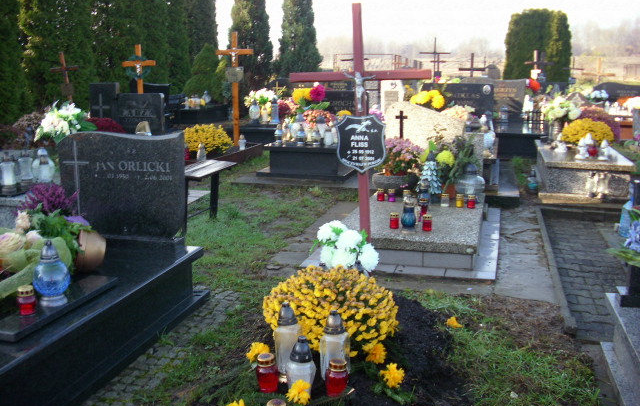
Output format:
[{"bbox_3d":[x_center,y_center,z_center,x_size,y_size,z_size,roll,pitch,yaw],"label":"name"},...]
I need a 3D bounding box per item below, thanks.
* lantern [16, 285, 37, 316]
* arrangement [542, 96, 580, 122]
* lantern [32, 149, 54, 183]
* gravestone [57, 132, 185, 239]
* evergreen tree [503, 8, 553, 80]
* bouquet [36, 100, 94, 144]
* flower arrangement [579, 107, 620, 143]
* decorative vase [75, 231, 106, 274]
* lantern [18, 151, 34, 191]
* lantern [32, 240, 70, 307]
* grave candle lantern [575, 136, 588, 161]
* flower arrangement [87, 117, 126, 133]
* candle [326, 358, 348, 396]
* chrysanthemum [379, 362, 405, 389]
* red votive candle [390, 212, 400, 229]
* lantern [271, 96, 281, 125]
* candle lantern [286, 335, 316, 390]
[{"bbox_3d":[-1.275,0.423,2.962,0.084,0.119,0.084,3,11,14],"label":"lantern"},{"bbox_3d":[3.142,-1.210,8.900,0.480,0.370,0.430,3,12,14],"label":"arrangement"},{"bbox_3d":[-2.405,-0.326,5.922,0.195,0.292,0.195,3,11,14],"label":"lantern"},{"bbox_3d":[-1.191,-0.117,4.122,0.786,0.610,0.080,3,12,15],"label":"gravestone"},{"bbox_3d":[7.583,-5.244,25.000,1.800,3.750,1.800,3,11,15],"label":"evergreen tree"},{"bbox_3d":[-2.372,-0.734,6.400,0.570,0.440,0.420,3,11,15],"label":"bouquet"},{"bbox_3d":[3.759,-1.040,9.300,0.660,0.500,0.600,3,12,15],"label":"flower arrangement"},{"bbox_3d":[-1.263,0.271,3.780,0.210,0.235,0.235,1,8,-41],"label":"decorative vase"},{"bbox_3d":[-2.278,-0.256,5.326,0.120,0.289,0.120,3,12,15],"label":"lantern"},{"bbox_3d":[-1.214,0.312,3.083,0.167,0.291,0.167,3,11,14],"label":"lantern"},{"bbox_3d":[3.001,-0.622,7.850,0.130,0.240,0.130,3,12,14],"label":"grave candle lantern"},{"bbox_3d":[-2.571,-0.857,8.200,0.550,0.420,0.520,3,12,15],"label":"flower arrangement"},{"bbox_3d":[0.060,0.583,2.291,0.078,0.115,0.078,3,12,15],"label":"candle"},{"bbox_3d":[0.257,0.614,2.420,0.087,0.075,0.080,1,12,6],"label":"chrysanthemum"},{"bbox_3d":[0.585,0.138,5.300,0.072,0.125,0.072,3,11,15],"label":"red votive candle"},{"bbox_3d":[-0.768,-1.593,11.758,0.160,0.435,0.160,3,11,14],"label":"lantern"},{"bbox_3d":[-0.060,0.542,2.304,0.100,0.189,0.100,0,12,0],"label":"candle lantern"}]

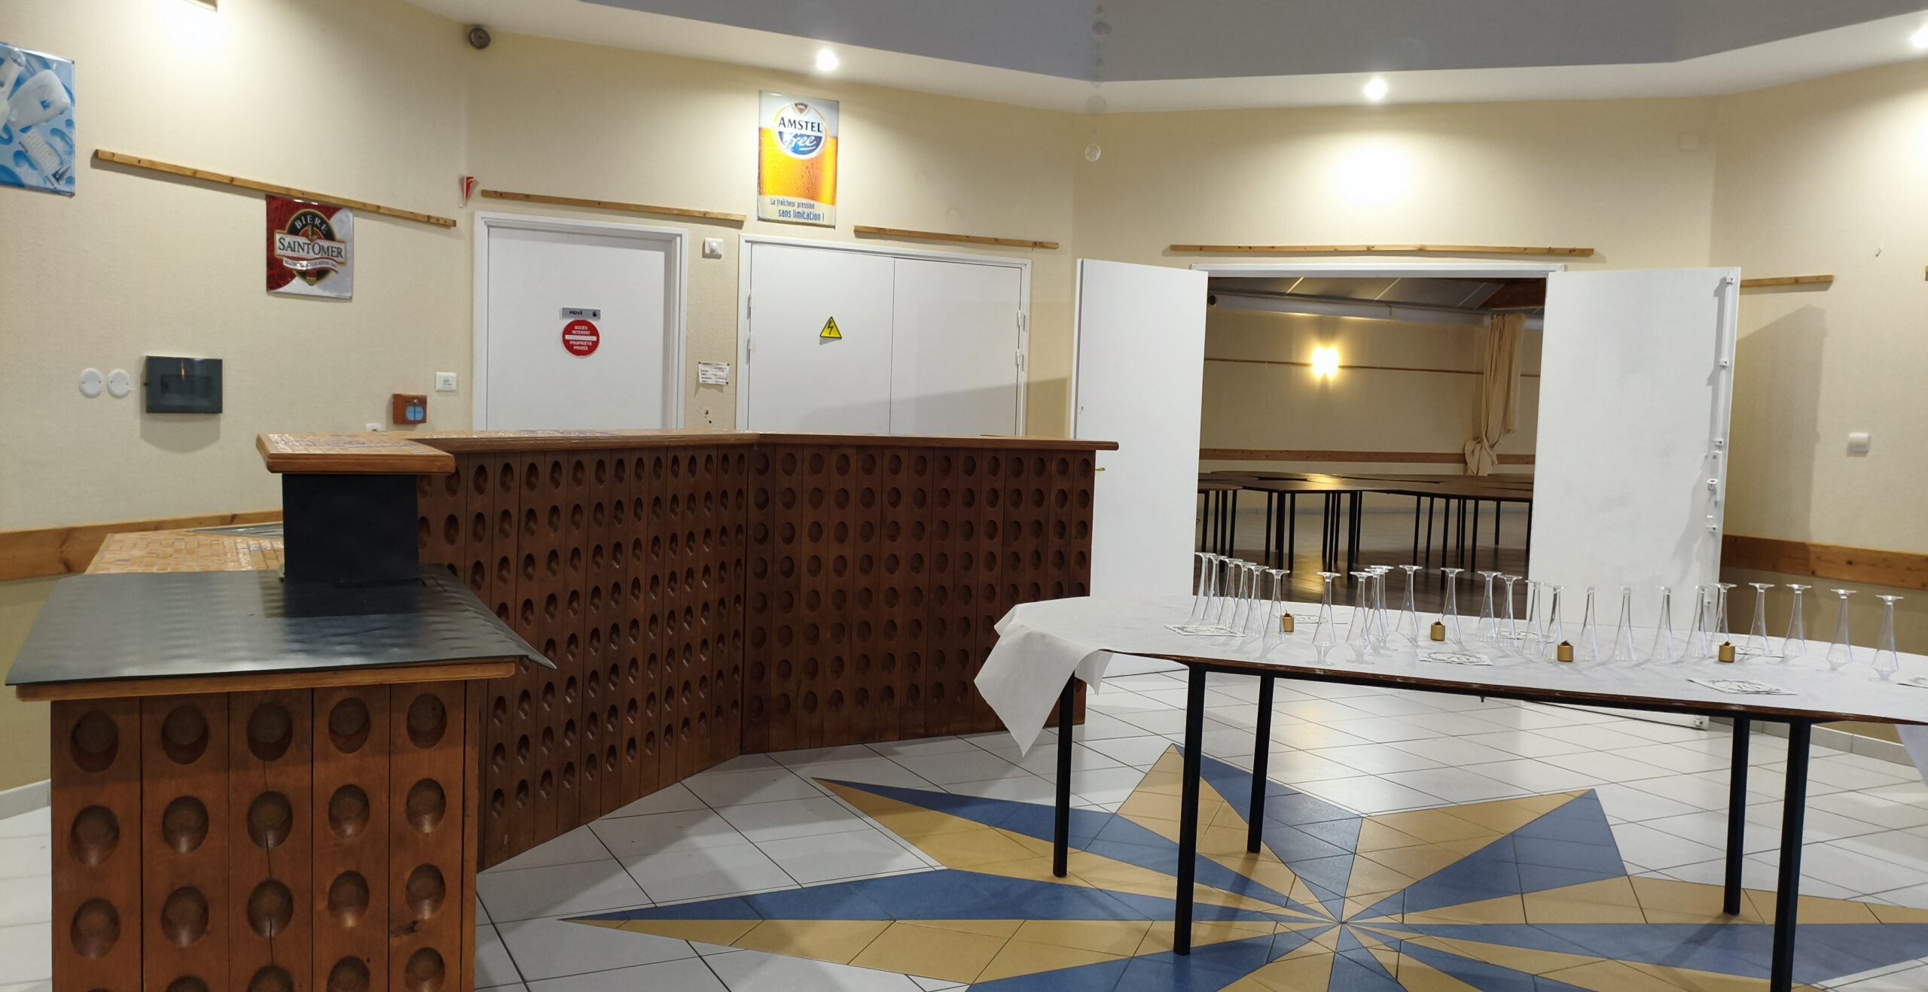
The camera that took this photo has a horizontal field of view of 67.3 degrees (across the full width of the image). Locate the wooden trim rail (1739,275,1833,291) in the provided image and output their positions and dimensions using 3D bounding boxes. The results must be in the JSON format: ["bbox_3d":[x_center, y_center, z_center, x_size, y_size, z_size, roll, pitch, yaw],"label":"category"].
[{"bbox_3d":[3.576,-0.944,6.381,0.022,0.028,0.509,0,4,-27],"label":"wooden trim rail"}]

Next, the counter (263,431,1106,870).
[{"bbox_3d":[-0.620,0.424,4.596,1.472,1.201,4.142,3,4,18],"label":"counter"}]

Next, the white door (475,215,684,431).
[{"bbox_3d":[-1.743,-0.181,6.569,0.944,2.100,0.110,0,4,-27],"label":"white door"}]

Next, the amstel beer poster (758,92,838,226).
[{"bbox_3d":[-0.786,-1.601,6.899,0.393,0.604,0.015,0,4,-27],"label":"amstel beer poster"}]

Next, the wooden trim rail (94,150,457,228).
[{"bbox_3d":[-2.428,-1.112,5.350,0.022,0.028,1.746,3,4,18],"label":"wooden trim rail"}]

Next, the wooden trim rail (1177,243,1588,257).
[{"bbox_3d":[2.016,-1.210,7.131,2.007,0.028,0.022,3,4,18],"label":"wooden trim rail"}]

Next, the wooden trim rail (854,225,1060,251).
[{"bbox_3d":[-0.015,-1.302,7.310,1.156,0.028,0.022,0,4,-27],"label":"wooden trim rail"}]

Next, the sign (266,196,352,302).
[{"bbox_3d":[-2.425,-0.925,5.399,0.015,0.354,0.440,3,4,18],"label":"sign"}]

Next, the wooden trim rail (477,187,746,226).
[{"bbox_3d":[-1.550,-1.302,6.530,1.188,0.028,0.022,0,4,-27],"label":"wooden trim rail"}]

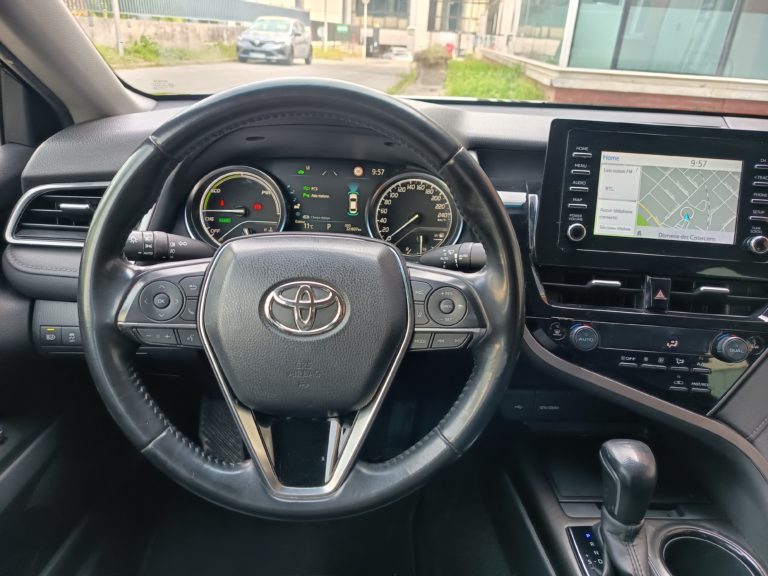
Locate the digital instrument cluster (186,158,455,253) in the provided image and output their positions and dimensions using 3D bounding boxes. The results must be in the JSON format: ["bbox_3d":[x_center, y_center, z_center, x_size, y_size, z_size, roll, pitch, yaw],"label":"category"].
[{"bbox_3d":[-0.074,-0.096,0.678,0.343,0.130,0.050,2,9,0],"label":"digital instrument cluster"}]

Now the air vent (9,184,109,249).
[{"bbox_3d":[-0.342,-0.086,0.612,0.153,0.073,0.040,2,16,0],"label":"air vent"}]

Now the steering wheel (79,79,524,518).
[{"bbox_3d":[-0.071,0.009,0.476,0.376,0.376,0.080,2,1,0],"label":"steering wheel"}]

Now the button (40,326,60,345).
[{"bbox_3d":[-0.379,0.053,0.609,0.022,0.021,0.012,2,16,0],"label":"button"}]

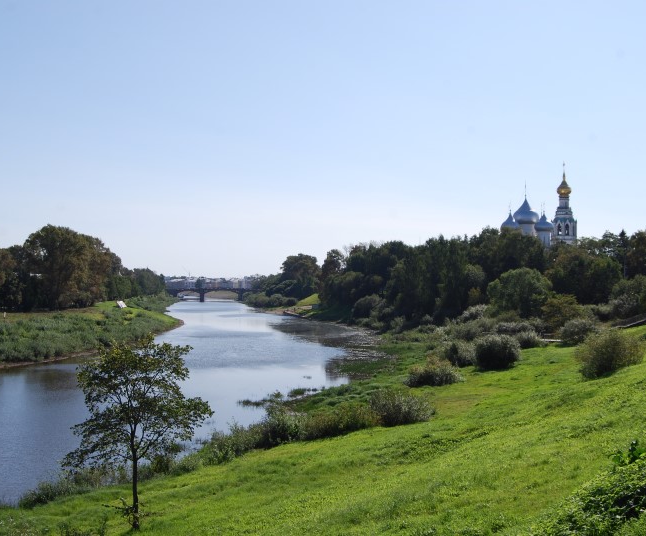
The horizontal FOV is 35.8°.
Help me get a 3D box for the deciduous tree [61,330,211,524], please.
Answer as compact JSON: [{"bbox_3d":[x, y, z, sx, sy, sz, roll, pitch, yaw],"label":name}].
[{"bbox_3d":[-7.224,6.367,39.000,5.760,7.550,5.500,0,-1,0],"label":"deciduous tree"}]

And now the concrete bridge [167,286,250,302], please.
[{"bbox_3d":[-100.200,24.039,900.000,79.080,13.930,15.000,0,-1,-6],"label":"concrete bridge"}]

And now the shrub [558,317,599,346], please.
[{"bbox_3d":[34.320,8.496,134.000,5.350,4.010,5.000,0,-1,0],"label":"shrub"}]

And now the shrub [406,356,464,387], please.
[{"bbox_3d":[10.911,10.128,98.000,5.680,2.940,5.000,0,-1,0],"label":"shrub"}]

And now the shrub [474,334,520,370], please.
[{"bbox_3d":[19.056,9.281,110.000,5.050,3.950,4.800,0,-1,0],"label":"shrub"}]

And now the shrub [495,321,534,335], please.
[{"bbox_3d":[32.506,10.354,170.000,6.450,2.890,5.000,0,-1,0],"label":"shrub"}]

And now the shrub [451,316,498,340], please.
[{"bbox_3d":[24.658,9.847,163.000,7.490,3.910,6.300,0,-1,0],"label":"shrub"}]

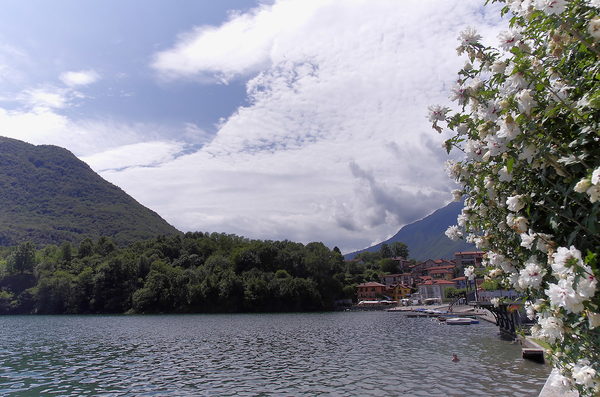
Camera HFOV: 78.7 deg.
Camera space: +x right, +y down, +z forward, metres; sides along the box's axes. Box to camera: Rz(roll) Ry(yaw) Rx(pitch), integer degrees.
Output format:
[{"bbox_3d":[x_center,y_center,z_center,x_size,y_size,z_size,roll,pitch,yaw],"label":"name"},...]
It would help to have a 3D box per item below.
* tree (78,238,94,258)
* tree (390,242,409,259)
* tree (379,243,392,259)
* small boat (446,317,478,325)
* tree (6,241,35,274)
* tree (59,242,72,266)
[{"bbox_3d":[-113.812,27.387,194.788,7.753,12.151,7.753,9,-19,-29],"label":"tree"},{"bbox_3d":[63.922,34.609,234.652,11.164,12.812,11.164,-4,-17,15],"label":"tree"},{"bbox_3d":[54.928,34.610,234.652,9.638,12.821,9.638,-4,-17,13],"label":"tree"},{"bbox_3d":[24.285,18.326,54.500,4.800,0.950,1.800,2,-16,-8],"label":"small boat"},{"bbox_3d":[-137.042,29.839,179.909,12.394,16.233,12.394,12,-20,-35],"label":"tree"},{"bbox_3d":[-121.802,29.640,189.840,6.449,13.526,6.449,10,-19,-31],"label":"tree"}]

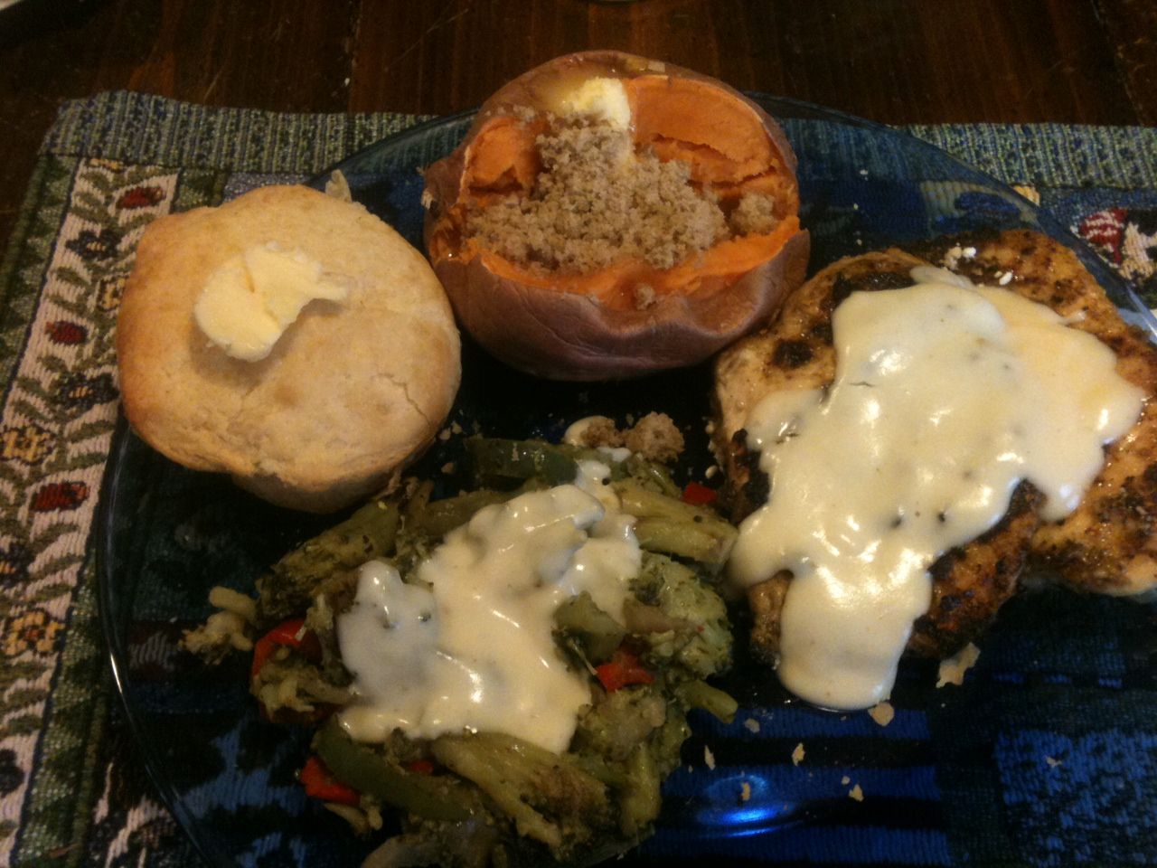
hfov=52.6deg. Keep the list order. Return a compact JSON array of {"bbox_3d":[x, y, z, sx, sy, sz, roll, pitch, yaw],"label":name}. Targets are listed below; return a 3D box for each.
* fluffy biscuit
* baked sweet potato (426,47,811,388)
[{"bbox_3d":[-0.069,-0.023,0.285,0.082,0.049,0.082,1,56,-1],"label":"fluffy biscuit"},{"bbox_3d":[0.010,-0.056,0.299,0.099,0.068,0.089,1,56,-1],"label":"baked sweet potato"}]

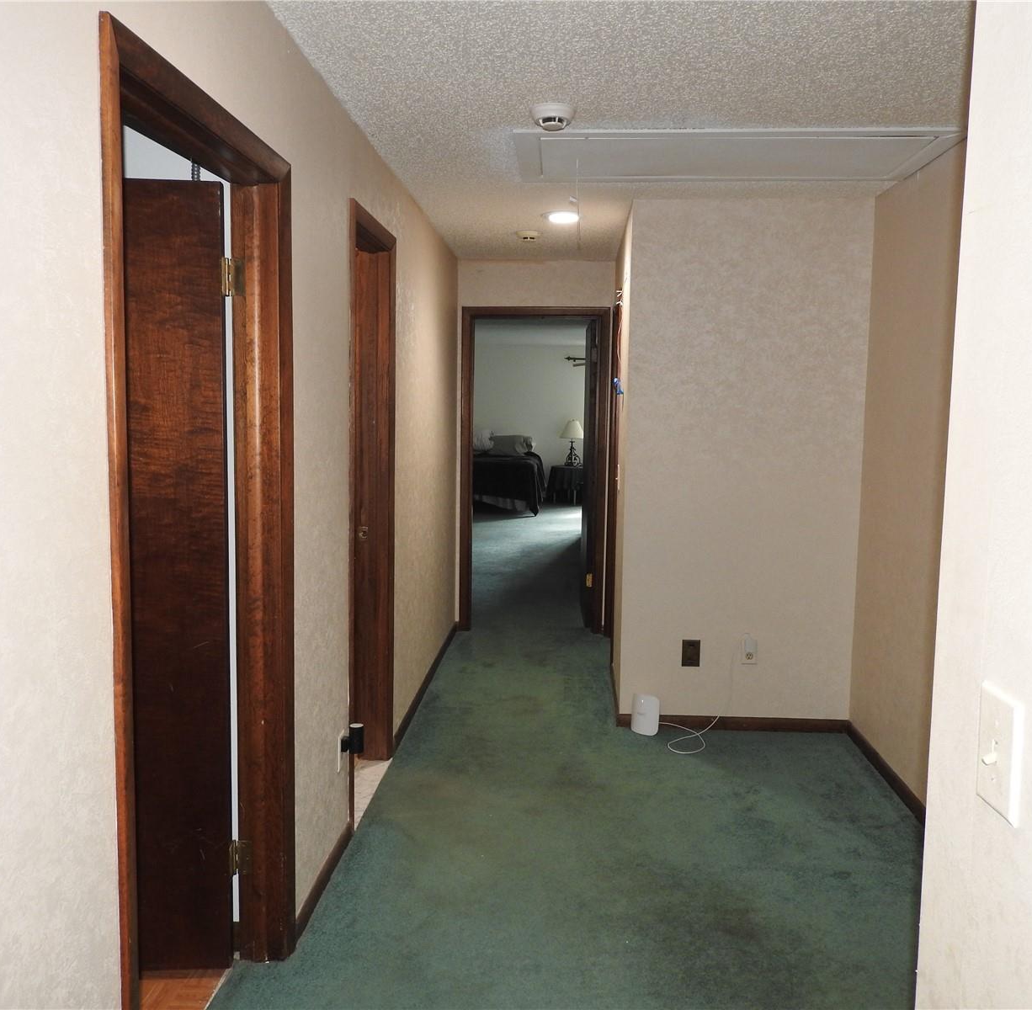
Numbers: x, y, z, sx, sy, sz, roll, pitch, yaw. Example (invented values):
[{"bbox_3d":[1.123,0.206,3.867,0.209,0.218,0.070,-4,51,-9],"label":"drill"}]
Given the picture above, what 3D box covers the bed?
[{"bbox_3d":[-0.482,-0.349,13.684,1.700,0.770,2.050,1,6,3],"label":"bed"}]

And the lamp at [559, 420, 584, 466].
[{"bbox_3d":[0.874,-0.932,14.150,0.410,0.732,0.410,1,6,3],"label":"lamp"}]

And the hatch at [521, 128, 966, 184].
[{"bbox_3d":[0.769,-1.278,3.463,1.516,0.029,0.695,1,6,3],"label":"hatch"}]

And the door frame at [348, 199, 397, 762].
[{"bbox_3d":[-0.587,0.035,3.475,0.138,2.130,0.701,1,6,3],"label":"door frame"}]

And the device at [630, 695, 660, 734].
[{"bbox_3d":[0.590,0.954,4.268,0.118,0.170,0.064,4,7,30],"label":"device"}]

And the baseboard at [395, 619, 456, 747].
[{"bbox_3d":[-0.454,0.920,5.039,0.015,0.067,2.250,1,6,3],"label":"baseboard"}]

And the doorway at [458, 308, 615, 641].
[{"bbox_3d":[0.119,-0.204,6.077,0.941,2.112,0.128,1,6,3],"label":"doorway"}]

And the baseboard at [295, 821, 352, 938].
[{"bbox_3d":[-0.583,1.134,2.870,0.015,0.067,0.715,1,6,3],"label":"baseboard"}]

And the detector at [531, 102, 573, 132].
[{"bbox_3d":[0.118,-1.223,2.961,0.144,0.051,0.144,1,6,3],"label":"detector"}]

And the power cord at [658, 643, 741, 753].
[{"bbox_3d":[0.833,0.850,4.149,0.345,0.414,0.325,1,6,3],"label":"power cord"}]

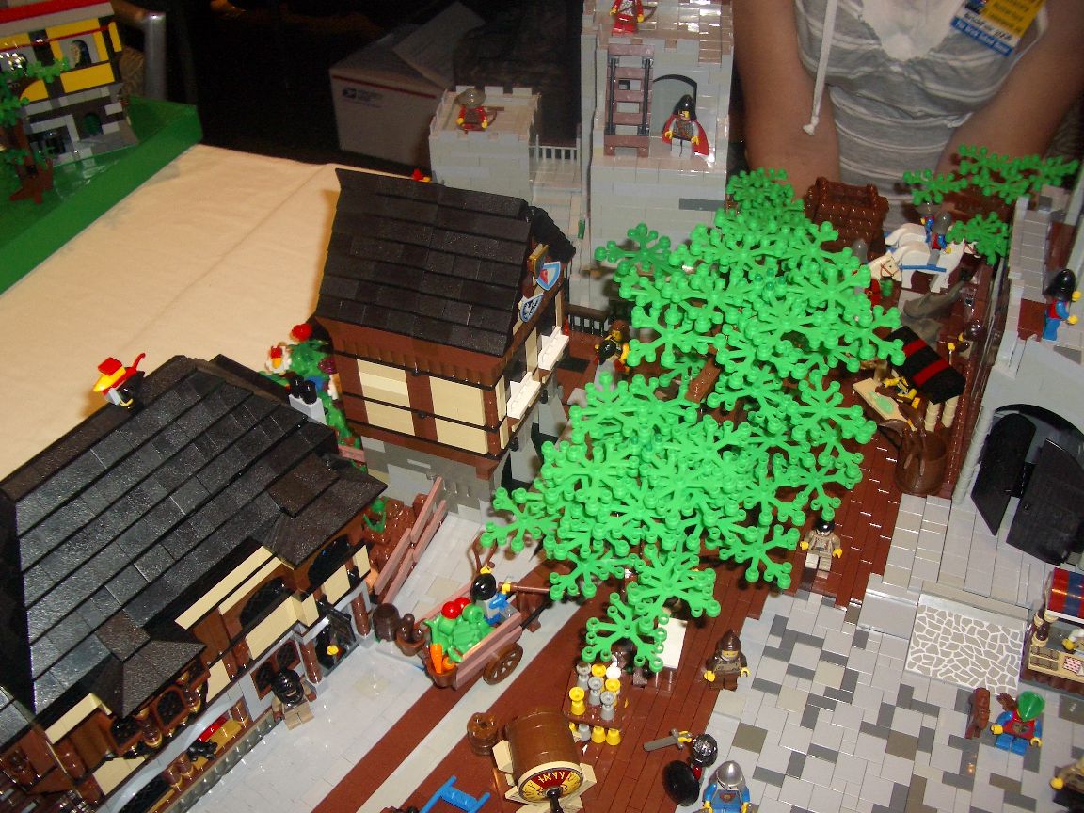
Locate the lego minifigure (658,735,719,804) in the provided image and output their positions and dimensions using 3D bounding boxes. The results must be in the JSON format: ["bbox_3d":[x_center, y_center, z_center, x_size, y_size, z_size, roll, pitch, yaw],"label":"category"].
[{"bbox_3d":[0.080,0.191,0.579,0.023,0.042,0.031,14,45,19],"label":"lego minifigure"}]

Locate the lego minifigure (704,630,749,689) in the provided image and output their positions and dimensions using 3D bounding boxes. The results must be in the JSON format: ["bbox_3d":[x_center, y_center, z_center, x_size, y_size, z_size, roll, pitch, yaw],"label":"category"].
[{"bbox_3d":[0.107,0.146,0.630,0.025,0.043,0.015,4,43,10],"label":"lego minifigure"}]

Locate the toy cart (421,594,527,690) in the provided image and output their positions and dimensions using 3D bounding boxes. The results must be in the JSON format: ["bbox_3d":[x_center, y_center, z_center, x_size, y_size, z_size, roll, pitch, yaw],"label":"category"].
[{"bbox_3d":[-0.042,0.138,0.657,0.047,0.039,0.058,28,52,32],"label":"toy cart"}]

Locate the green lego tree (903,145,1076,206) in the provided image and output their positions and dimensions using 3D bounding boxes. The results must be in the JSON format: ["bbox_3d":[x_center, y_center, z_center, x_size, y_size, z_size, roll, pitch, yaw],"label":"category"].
[{"bbox_3d":[0.348,-0.153,0.865,0.135,0.110,0.110,13,45,20],"label":"green lego tree"}]

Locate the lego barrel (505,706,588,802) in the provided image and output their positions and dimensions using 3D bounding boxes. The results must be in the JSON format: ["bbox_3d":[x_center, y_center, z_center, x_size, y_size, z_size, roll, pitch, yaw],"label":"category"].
[{"bbox_3d":[0.002,0.189,0.592,0.040,0.041,0.037,-10,42,-5],"label":"lego barrel"}]

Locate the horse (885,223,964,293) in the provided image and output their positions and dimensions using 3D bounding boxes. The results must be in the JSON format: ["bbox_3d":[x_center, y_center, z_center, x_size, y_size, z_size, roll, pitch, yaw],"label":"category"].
[{"bbox_3d":[0.314,-0.113,0.882,0.064,0.042,0.019,13,45,20],"label":"horse"}]

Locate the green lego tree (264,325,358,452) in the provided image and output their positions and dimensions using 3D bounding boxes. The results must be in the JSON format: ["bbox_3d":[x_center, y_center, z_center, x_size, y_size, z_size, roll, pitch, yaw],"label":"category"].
[{"bbox_3d":[-0.148,-0.007,0.754,0.060,0.120,0.060,13,45,20],"label":"green lego tree"}]

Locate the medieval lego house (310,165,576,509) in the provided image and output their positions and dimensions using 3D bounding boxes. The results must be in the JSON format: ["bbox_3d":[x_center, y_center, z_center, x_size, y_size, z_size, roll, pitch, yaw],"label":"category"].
[{"bbox_3d":[-0.050,-0.036,0.671,0.122,0.236,0.100,13,45,20],"label":"medieval lego house"}]

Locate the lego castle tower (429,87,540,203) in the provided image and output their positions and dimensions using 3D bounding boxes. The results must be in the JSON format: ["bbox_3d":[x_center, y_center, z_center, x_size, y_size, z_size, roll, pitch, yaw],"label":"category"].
[{"bbox_3d":[-0.041,-0.191,0.939,0.080,0.150,0.080,2,43,8],"label":"lego castle tower"}]

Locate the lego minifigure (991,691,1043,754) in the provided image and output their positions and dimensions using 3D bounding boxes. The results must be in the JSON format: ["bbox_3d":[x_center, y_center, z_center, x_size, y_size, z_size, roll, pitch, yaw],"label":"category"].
[{"bbox_3d":[0.256,0.170,0.587,0.026,0.043,0.018,13,45,20],"label":"lego minifigure"}]

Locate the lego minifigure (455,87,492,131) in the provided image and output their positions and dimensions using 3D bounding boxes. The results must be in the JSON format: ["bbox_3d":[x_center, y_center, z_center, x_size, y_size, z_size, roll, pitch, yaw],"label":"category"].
[{"bbox_3d":[-0.054,-0.232,0.872,0.025,0.043,0.016,0,42,7],"label":"lego minifigure"}]

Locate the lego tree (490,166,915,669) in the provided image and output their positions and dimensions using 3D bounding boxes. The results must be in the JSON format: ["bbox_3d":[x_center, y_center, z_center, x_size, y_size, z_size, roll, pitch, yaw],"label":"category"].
[{"bbox_3d":[0.098,0.007,0.633,0.190,0.240,0.260,13,45,20],"label":"lego tree"}]

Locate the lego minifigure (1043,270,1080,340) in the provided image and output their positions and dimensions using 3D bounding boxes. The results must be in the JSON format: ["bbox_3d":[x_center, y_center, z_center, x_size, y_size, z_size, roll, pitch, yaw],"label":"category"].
[{"bbox_3d":[0.299,-0.058,0.628,0.020,0.043,0.024,13,45,20],"label":"lego minifigure"}]

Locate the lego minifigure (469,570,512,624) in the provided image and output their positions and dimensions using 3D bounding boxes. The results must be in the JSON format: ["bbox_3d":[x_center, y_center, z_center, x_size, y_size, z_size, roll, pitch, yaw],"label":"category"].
[{"bbox_3d":[-0.031,0.109,0.644,0.023,0.035,0.026,-34,49,-29],"label":"lego minifigure"}]

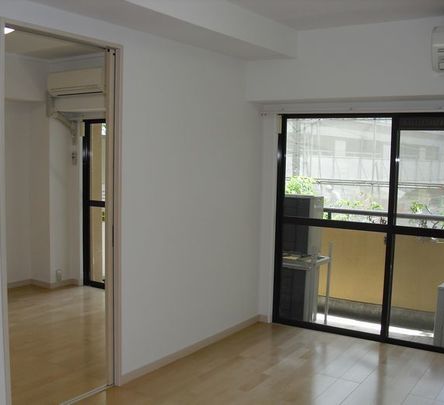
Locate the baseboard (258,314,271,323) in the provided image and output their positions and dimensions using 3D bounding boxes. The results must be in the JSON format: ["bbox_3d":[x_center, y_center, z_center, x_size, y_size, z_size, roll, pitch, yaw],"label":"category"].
[{"bbox_3d":[0.373,1.020,4.920,0.100,0.060,0.020,5,6,33],"label":"baseboard"}]

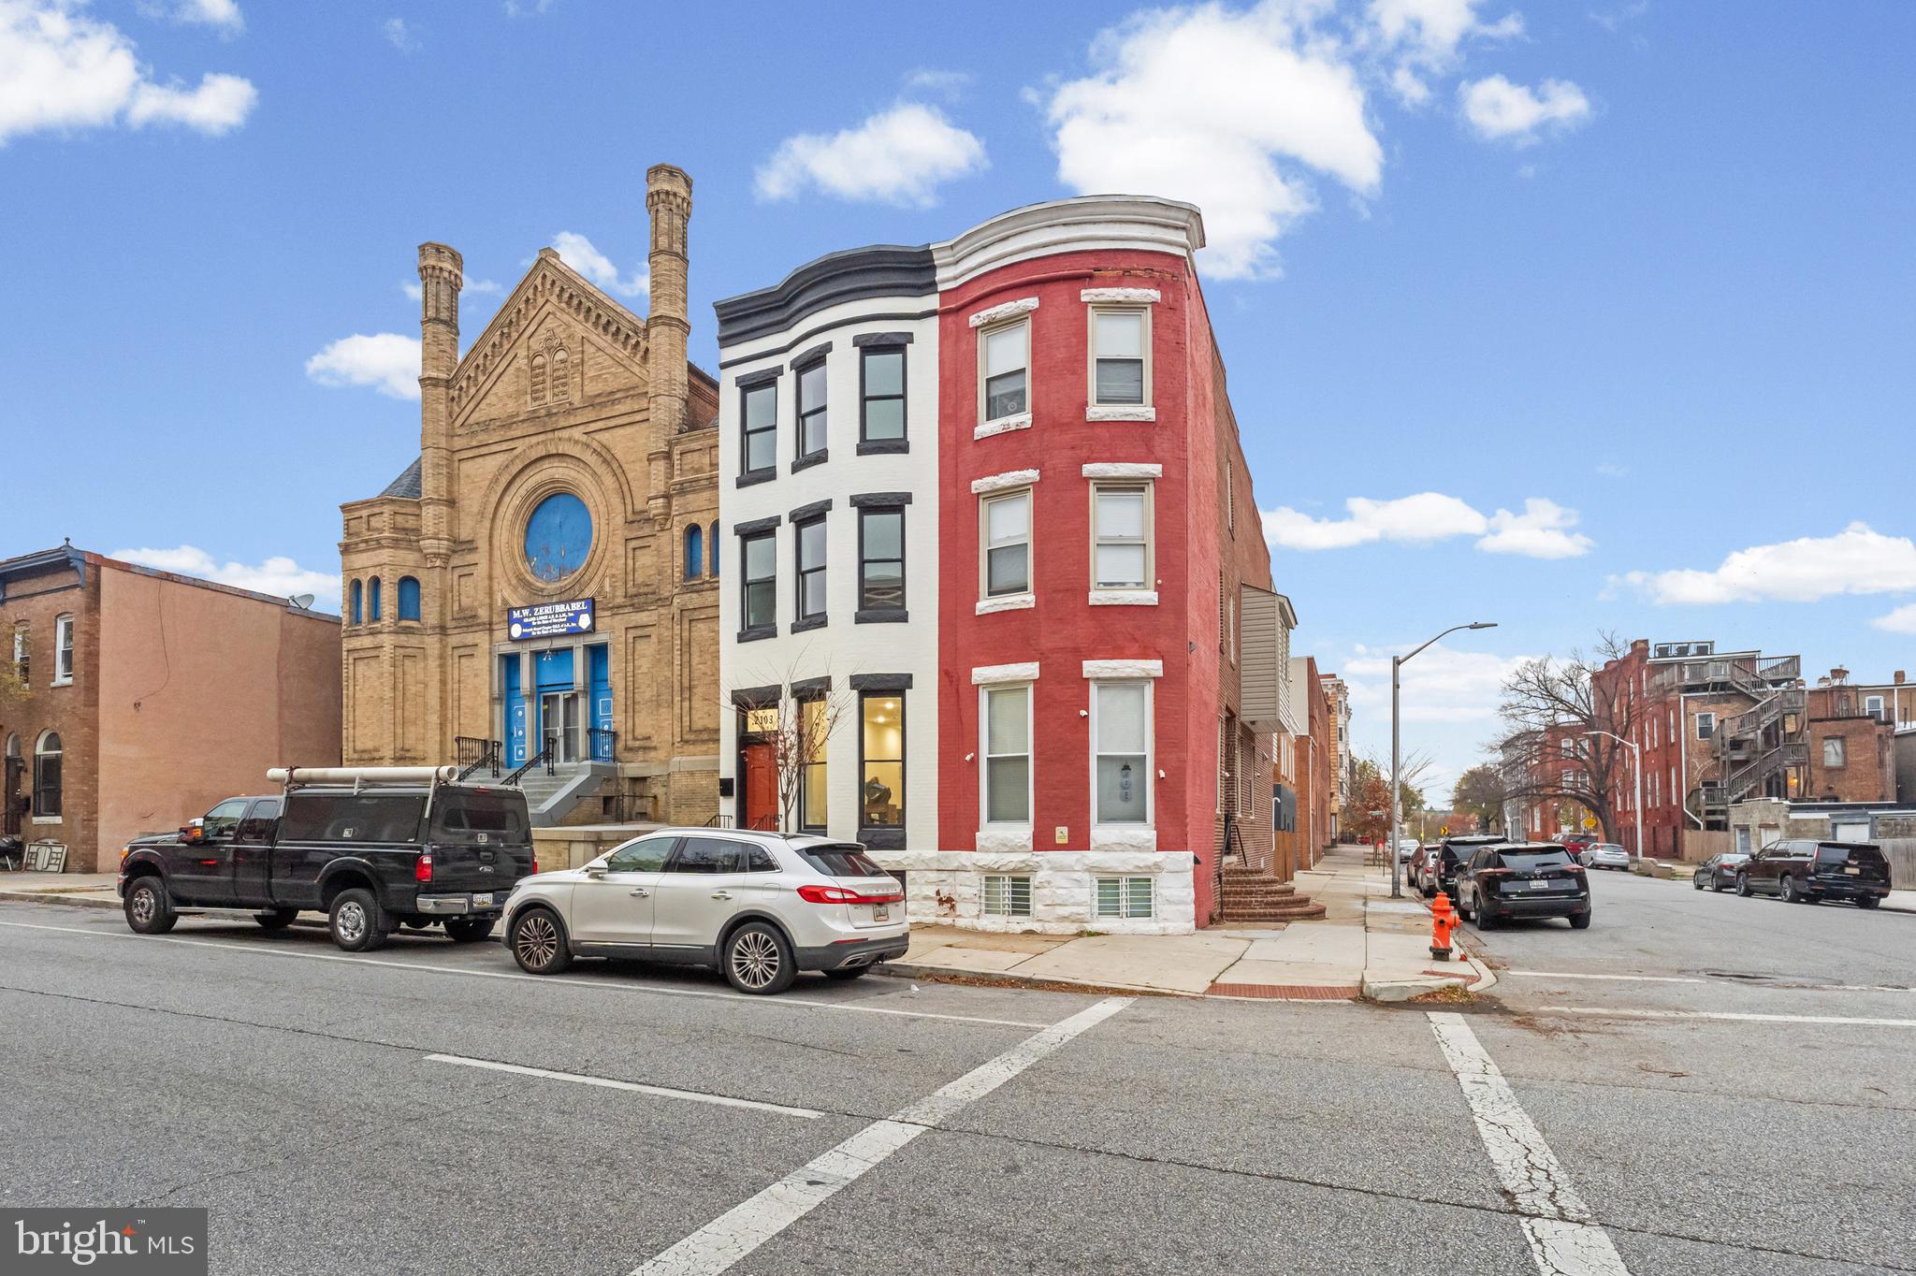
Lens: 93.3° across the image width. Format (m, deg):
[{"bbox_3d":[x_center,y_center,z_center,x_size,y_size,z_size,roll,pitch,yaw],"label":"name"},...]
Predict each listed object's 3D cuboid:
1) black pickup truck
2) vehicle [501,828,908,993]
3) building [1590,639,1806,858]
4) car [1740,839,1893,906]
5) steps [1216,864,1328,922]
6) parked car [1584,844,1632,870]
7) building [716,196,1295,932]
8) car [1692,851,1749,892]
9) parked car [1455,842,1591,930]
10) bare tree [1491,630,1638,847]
[{"bbox_3d":[-9.250,3.080,13.200,6.250,2.420,2.120,-4,-10,21],"label":"black pickup truck"},{"bbox_3d":[-2.880,2.990,10.360,4.830,1.680,1.980,-4,-11,22],"label":"vehicle"},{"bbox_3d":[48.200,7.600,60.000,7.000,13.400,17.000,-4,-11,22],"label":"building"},{"bbox_3d":[27.800,7.620,29.600,2.080,1.930,5.700,-4,-11,22],"label":"car"},{"bbox_3d":[6.450,5.150,18.300,1.850,1.120,2.300,-4,-11,22],"label":"steps"},{"bbox_3d":[37.900,12.900,53.000,1.820,1.460,4.350,-4,-11,22],"label":"parked car"},{"bbox_3d":[2.350,-0.150,20.600,9.000,11.000,13.000,-3,-7,23],"label":"building"},{"bbox_3d":[30.100,9.050,35.200,1.850,1.450,4.750,-4,-11,22],"label":"car"},{"bbox_3d":[11.950,5.250,19.350,1.900,1.700,4.650,-4,-11,22],"label":"parked car"},{"bbox_3d":[38.900,7.200,57.500,9.000,14.000,9.500,-4,-11,22],"label":"bare tree"}]

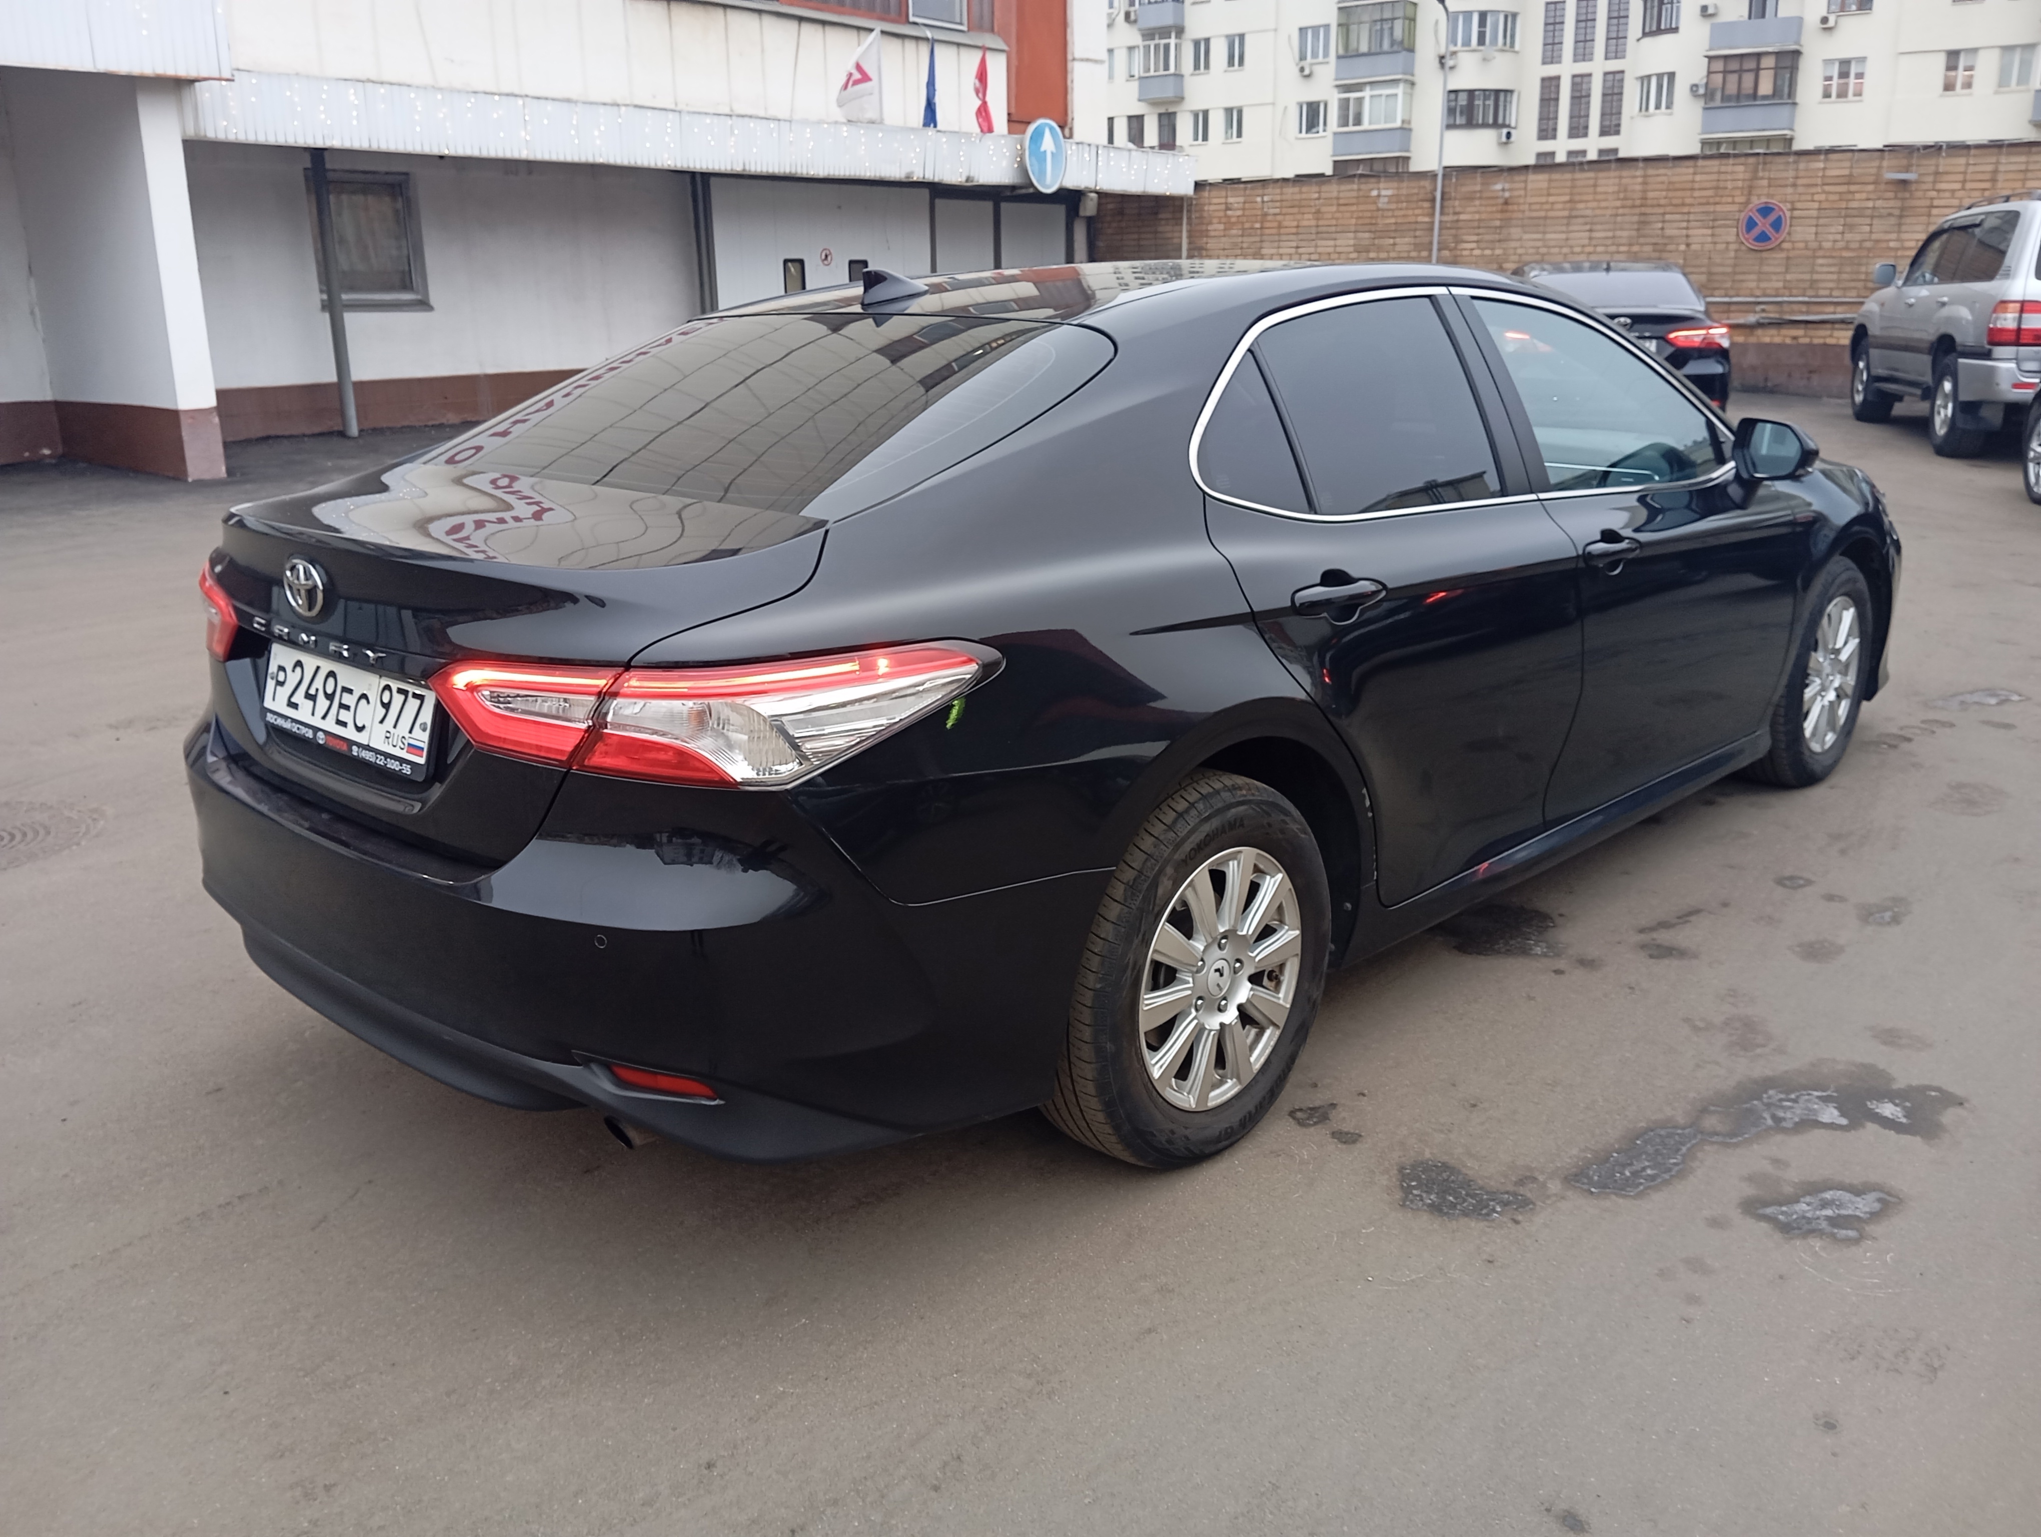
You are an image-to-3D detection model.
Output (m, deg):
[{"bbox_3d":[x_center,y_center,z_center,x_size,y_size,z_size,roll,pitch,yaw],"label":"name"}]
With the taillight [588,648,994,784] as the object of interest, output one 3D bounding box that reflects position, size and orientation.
[{"bbox_3d":[-0.293,-0.079,2.065,0.310,0.150,0.440,13,21,42],"label":"taillight"}]

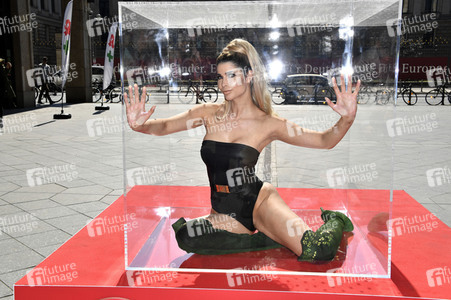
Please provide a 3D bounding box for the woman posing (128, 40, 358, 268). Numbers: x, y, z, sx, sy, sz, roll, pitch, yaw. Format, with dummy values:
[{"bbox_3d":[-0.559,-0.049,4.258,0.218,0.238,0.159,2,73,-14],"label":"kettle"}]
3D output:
[{"bbox_3d":[0.131,-0.021,2.433,0.885,0.945,0.780,2,8,13],"label":"woman posing"}]

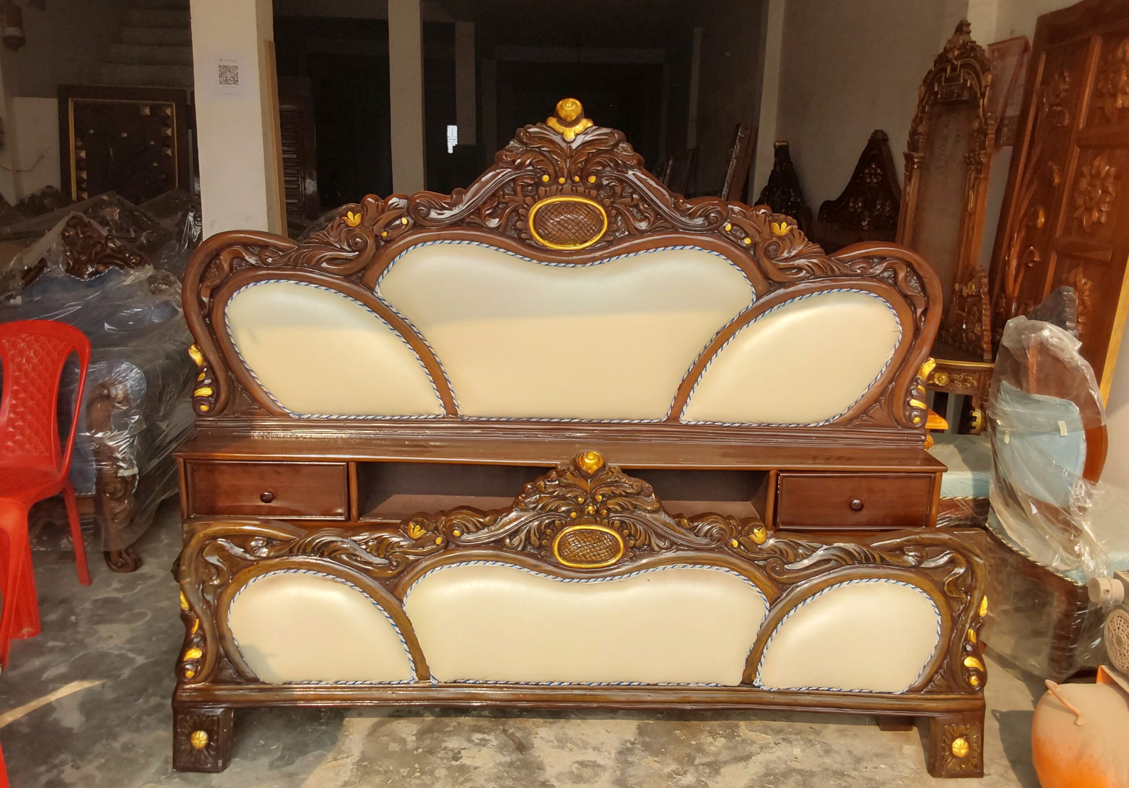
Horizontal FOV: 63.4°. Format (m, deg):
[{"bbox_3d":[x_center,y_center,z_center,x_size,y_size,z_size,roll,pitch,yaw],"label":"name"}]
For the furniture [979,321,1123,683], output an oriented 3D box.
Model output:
[{"bbox_3d":[1.672,0.291,2.817,0.600,1.020,0.570,-1,13,-8],"label":"furniture"}]

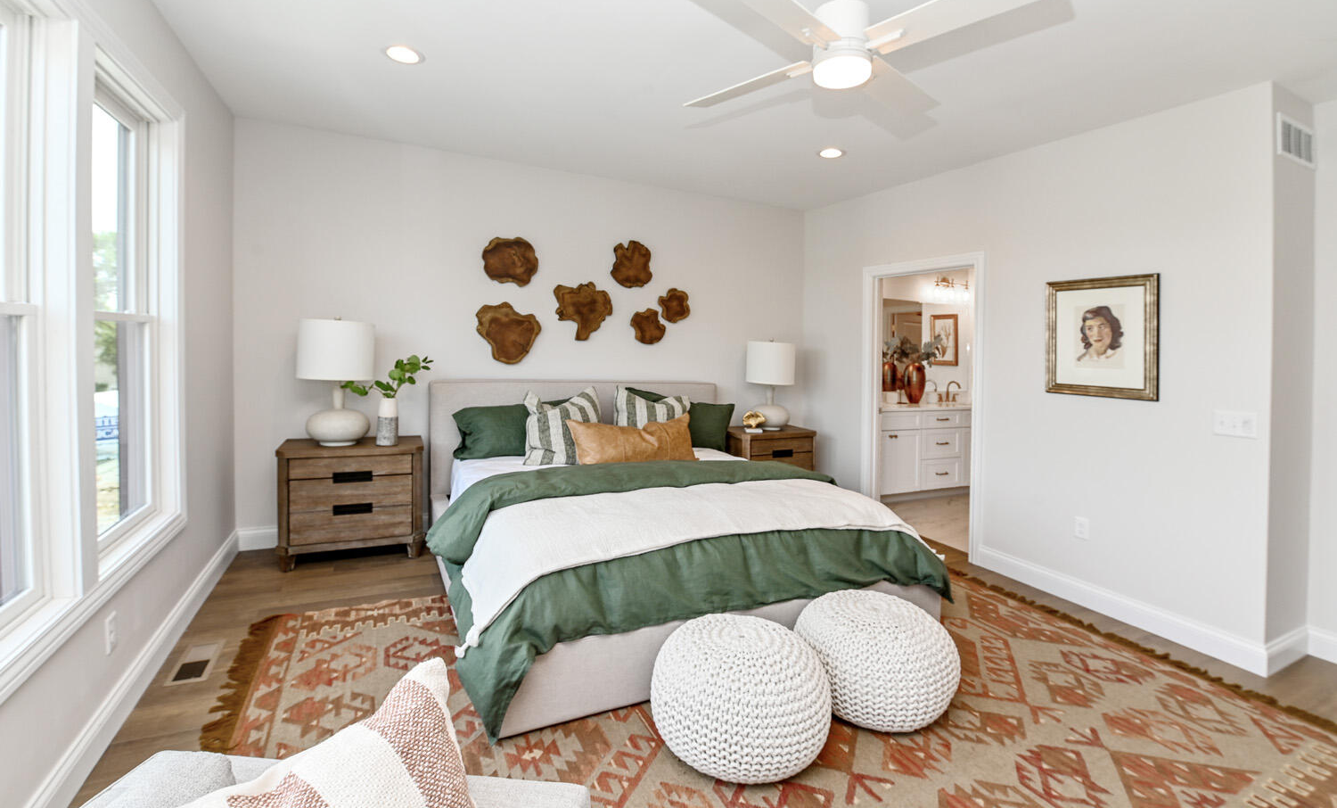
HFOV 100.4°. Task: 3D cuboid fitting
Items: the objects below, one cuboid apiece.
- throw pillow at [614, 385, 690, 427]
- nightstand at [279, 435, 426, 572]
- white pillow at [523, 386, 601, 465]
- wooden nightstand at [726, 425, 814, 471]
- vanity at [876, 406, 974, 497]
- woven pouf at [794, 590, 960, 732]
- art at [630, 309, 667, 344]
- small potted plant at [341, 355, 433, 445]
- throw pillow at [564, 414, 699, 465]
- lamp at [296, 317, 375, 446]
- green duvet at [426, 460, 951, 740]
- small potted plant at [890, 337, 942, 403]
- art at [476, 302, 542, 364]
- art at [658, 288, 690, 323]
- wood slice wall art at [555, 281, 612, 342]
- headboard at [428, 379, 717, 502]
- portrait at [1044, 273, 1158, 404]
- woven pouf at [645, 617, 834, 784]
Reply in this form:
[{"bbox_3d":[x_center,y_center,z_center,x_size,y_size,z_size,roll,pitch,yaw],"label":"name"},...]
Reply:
[{"bbox_3d":[-0.122,0.111,4.067,0.519,0.500,0.176,0,-17,-24],"label":"throw pillow"},{"bbox_3d":[-1.974,0.590,3.513,0.764,0.686,0.441,-1,3,-26],"label":"nightstand"},{"bbox_3d":[-0.723,0.143,3.725,0.499,0.480,0.163,-1,-15,-28],"label":"white pillow"},{"bbox_3d":[0.826,0.555,4.733,0.745,0.676,0.441,-1,3,-25],"label":"wooden nightstand"},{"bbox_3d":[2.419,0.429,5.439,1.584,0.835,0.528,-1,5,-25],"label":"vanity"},{"bbox_3d":[0.780,0.955,2.122,0.590,0.413,0.590,-1,5,-25],"label":"woven pouf"},{"bbox_3d":[-0.163,-0.617,4.446,0.306,0.292,0.048,-1,5,-25],"label":"art"},{"bbox_3d":[-1.787,-0.023,3.548,0.510,0.568,0.314,-1,3,-25],"label":"small potted plant"},{"bbox_3d":[-0.249,0.246,3.851,0.862,0.333,0.157,0,-22,-20],"label":"throw pillow"},{"bbox_3d":[-2.025,-0.134,3.389,0.413,0.778,0.413,-1,5,-25],"label":"lamp"},{"bbox_3d":[0.064,0.730,2.899,2.294,0.605,1.411,-1,5,-25],"label":"green duvet"},{"bbox_3d":[2.471,-0.339,5.568,0.480,0.691,0.403,-1,5,-25],"label":"small potted plant"},{"bbox_3d":[-1.172,-0.520,4.082,0.470,0.451,0.050,0,3,-24],"label":"art"},{"bbox_3d":[0.043,-0.800,4.537,0.291,0.281,0.048,-1,5,-25],"label":"art"},{"bbox_3d":[-0.647,-0.702,4.232,0.473,0.444,0.048,-1,5,-25],"label":"wood slice wall art"},{"bbox_3d":[-0.620,0.350,4.194,2.150,1.037,0.115,-1,5,-25],"label":"headboard"},{"bbox_3d":[2.372,-0.358,3.058,0.035,0.647,0.519,-1,3,-29],"label":"portrait"},{"bbox_3d":[0.241,0.970,1.887,0.598,0.441,0.598,1,2,0],"label":"woven pouf"}]

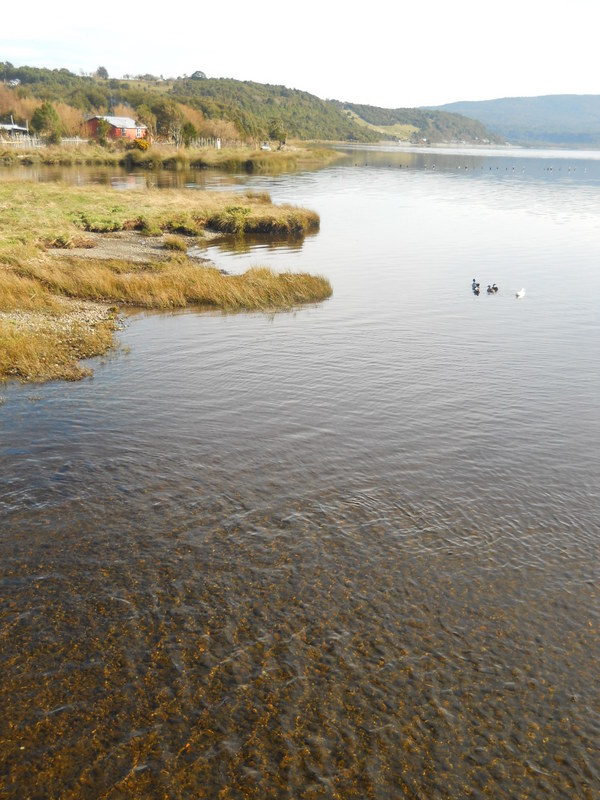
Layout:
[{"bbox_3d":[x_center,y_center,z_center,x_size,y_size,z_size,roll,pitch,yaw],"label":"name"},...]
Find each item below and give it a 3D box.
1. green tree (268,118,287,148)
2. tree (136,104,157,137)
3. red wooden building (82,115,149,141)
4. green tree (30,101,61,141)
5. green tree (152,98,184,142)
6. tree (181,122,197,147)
[{"bbox_3d":[-3.856,-46.083,147.941,2.919,4.840,2.919,1,17,-2],"label":"green tree"},{"bbox_3d":[-26.246,-47.423,146.281,3.176,5.715,3.176,-2,17,-10],"label":"tree"},{"bbox_3d":[-31.566,-46.455,146.610,7.137,3.946,8.735,9,19,25],"label":"red wooden building"},{"bbox_3d":[-40.254,-43.941,135.472,4.055,6.204,4.055,-3,18,-16],"label":"green tree"},{"bbox_3d":[-22.689,-48.111,147.714,5.227,7.130,5.227,-1,17,-8],"label":"green tree"},{"bbox_3d":[-18.040,-43.247,139.332,2.435,3.645,2.435,-1,17,-7],"label":"tree"}]

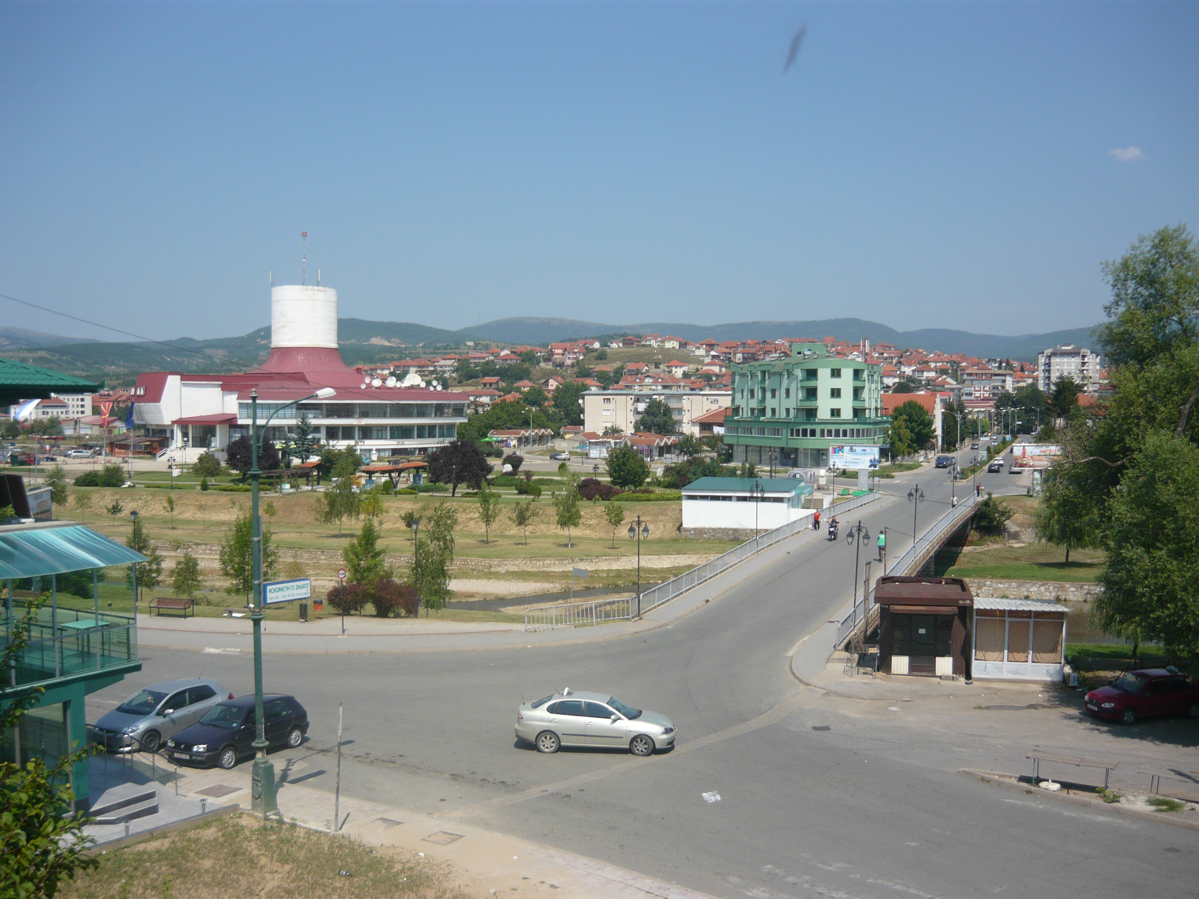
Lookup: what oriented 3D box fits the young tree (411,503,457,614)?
[{"bbox_3d":[-7.522,5.007,52.000,2.050,5.280,2.050,0,2,0],"label":"young tree"}]

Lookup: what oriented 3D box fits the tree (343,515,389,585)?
[{"bbox_3d":[-10.651,5.336,52.300,2.010,4.460,2.010,0,2,0],"label":"tree"}]

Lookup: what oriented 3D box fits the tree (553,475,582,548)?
[{"bbox_3d":[-2.522,4.858,90.500,2.299,5.859,2.230,0,3,0],"label":"tree"}]

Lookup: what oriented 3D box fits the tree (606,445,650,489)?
[{"bbox_3d":[3.624,2.317,145.000,5.470,5.700,5.470,0,2,0],"label":"tree"}]

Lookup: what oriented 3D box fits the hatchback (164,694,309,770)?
[{"bbox_3d":[-10.091,7.863,32.212,1.700,1.430,4.020,1,2,31],"label":"hatchback"}]

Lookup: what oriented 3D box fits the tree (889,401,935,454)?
[{"bbox_3d":[45.712,-2.943,167.000,6.706,8.486,6.505,0,3,0],"label":"tree"}]

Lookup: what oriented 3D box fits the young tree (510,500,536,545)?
[{"bbox_3d":[-6.042,5.967,93.916,2.122,3.863,2.122,0,3,-4],"label":"young tree"}]

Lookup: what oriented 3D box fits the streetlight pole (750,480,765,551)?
[{"bbox_3d":[9.604,4.127,69.403,1.000,4.452,0.350,1,3,22],"label":"streetlight pole"}]

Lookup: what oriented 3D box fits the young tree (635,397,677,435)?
[{"bbox_3d":[11.748,-6.259,235.000,8.667,8.859,8.407,0,3,0],"label":"young tree"}]

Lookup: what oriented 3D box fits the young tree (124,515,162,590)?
[{"bbox_3d":[-21.275,5.091,53.289,1.704,3.951,1.704,-1,3,-22],"label":"young tree"}]

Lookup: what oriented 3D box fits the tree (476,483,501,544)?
[{"bbox_3d":[-8.983,5.098,92.500,1.971,5.117,1.912,0,3,0],"label":"tree"}]

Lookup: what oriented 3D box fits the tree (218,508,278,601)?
[{"bbox_3d":[-16.442,4.987,53.500,2.850,4.538,2.764,0,3,0],"label":"tree"}]

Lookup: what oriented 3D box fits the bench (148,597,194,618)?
[{"bbox_3d":[-19.558,7.252,52.316,1.880,0.860,0.650,0,2,16],"label":"bench"}]

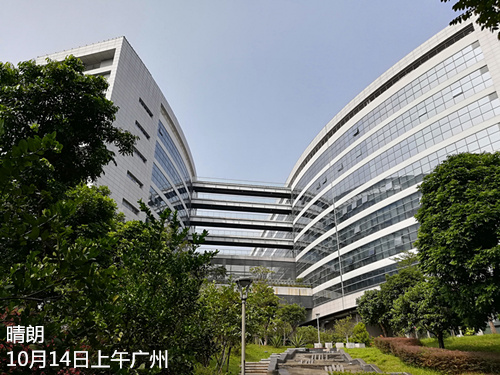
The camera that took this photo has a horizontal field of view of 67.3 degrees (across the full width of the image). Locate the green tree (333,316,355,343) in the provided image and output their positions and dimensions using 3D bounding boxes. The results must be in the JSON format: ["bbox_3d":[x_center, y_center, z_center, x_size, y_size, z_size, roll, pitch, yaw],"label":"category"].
[{"bbox_3d":[8.296,12.669,33.318,1.952,2.331,1.893,0,-26,0],"label":"green tree"}]

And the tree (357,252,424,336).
[{"bbox_3d":[11.366,8.654,30.270,5.562,6.831,5.395,0,-26,0],"label":"tree"}]

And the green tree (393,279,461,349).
[{"bbox_3d":[11.059,7.787,23.461,4.561,4.182,4.424,0,-26,0],"label":"green tree"}]

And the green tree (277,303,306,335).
[{"bbox_3d":[4.032,13.027,36.482,2.915,3.589,2.827,0,-26,0],"label":"green tree"}]

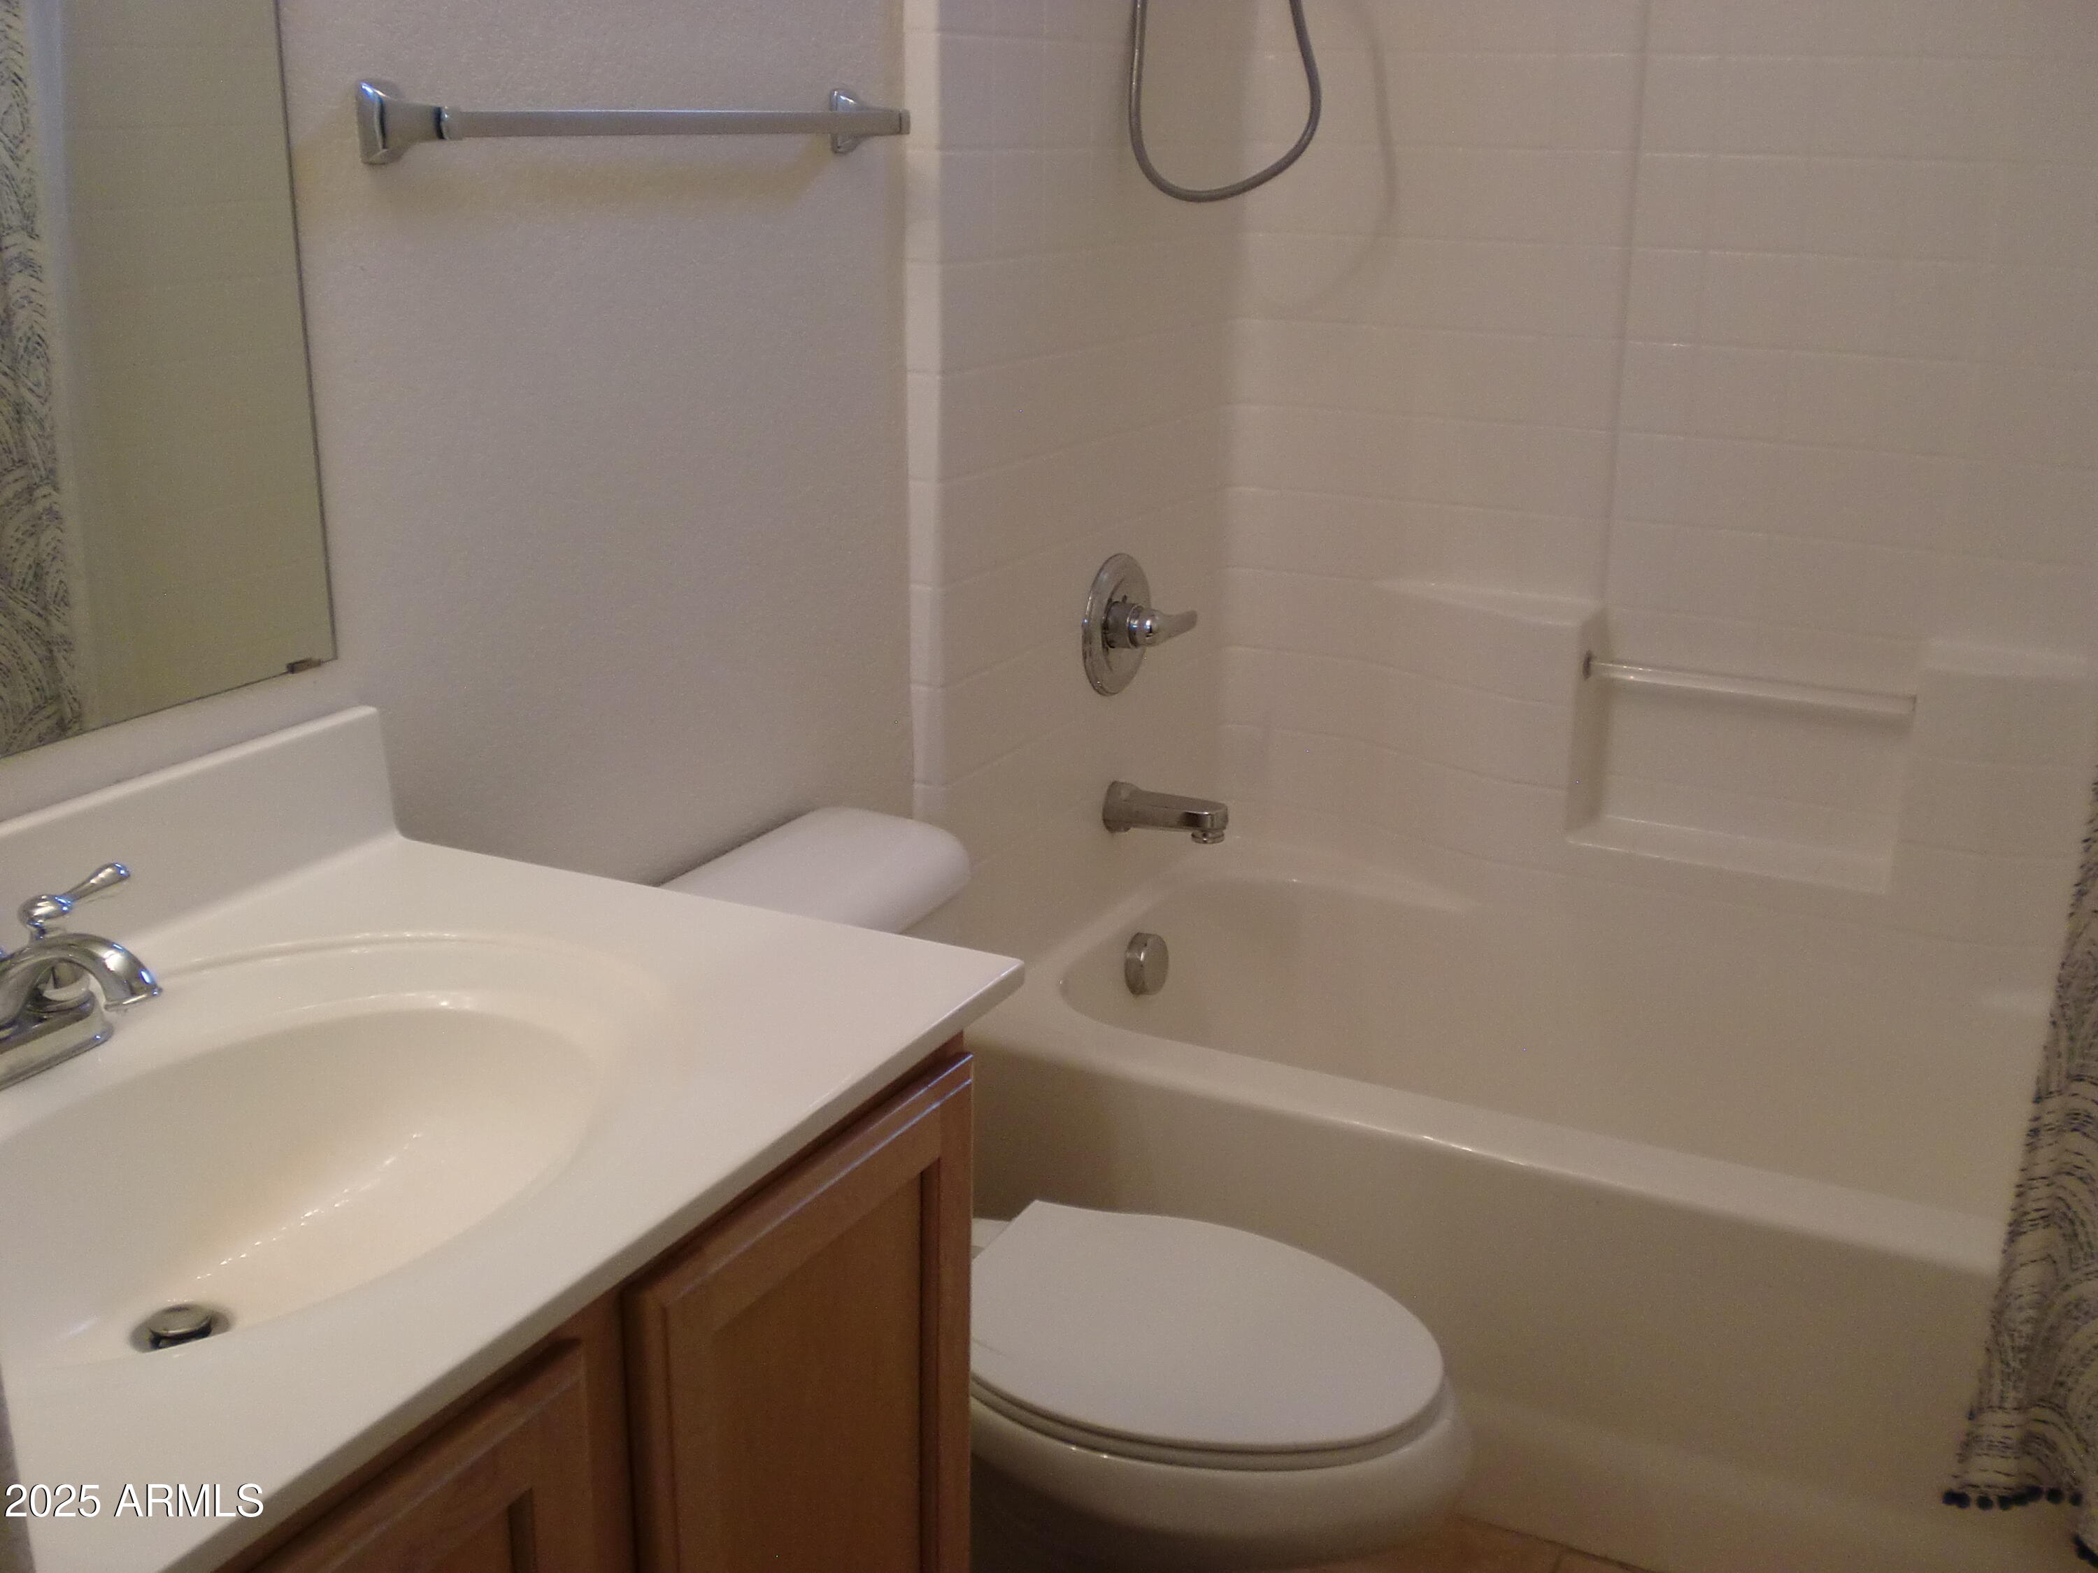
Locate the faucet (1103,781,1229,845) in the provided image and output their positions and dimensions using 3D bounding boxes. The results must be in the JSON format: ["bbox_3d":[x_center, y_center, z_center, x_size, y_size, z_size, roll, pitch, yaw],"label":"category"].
[{"bbox_3d":[0.149,0.039,2.687,0.152,0.073,0.061,10,20,27],"label":"faucet"}]

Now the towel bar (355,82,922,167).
[{"bbox_3d":[-0.307,-0.556,1.779,0.073,0.058,0.660,10,20,27],"label":"towel bar"}]

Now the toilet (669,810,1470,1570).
[{"bbox_3d":[0.011,0.486,1.944,0.769,0.754,0.461,10,20,27],"label":"toilet"}]

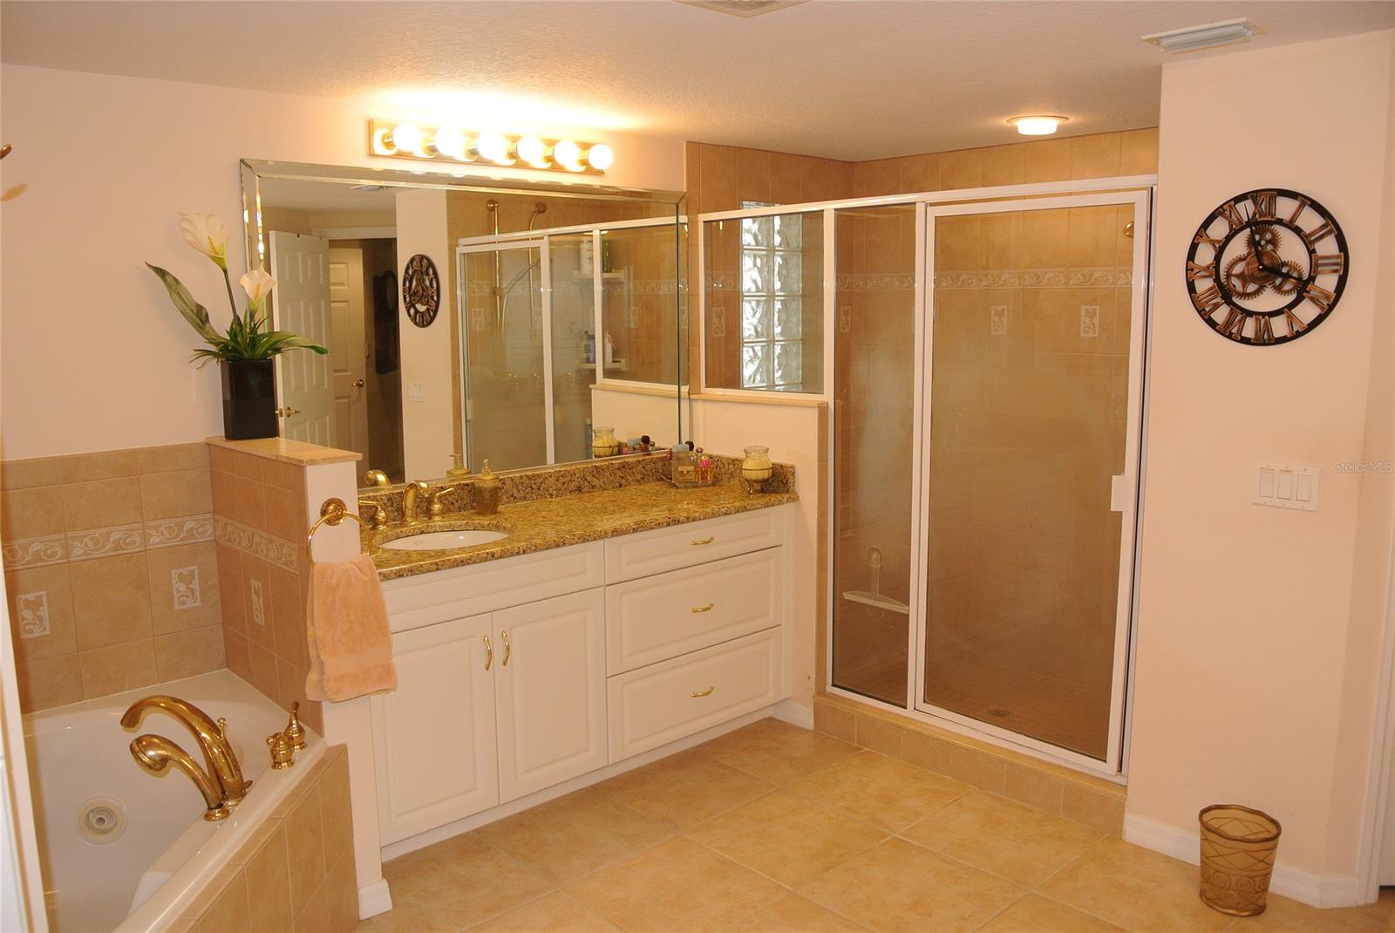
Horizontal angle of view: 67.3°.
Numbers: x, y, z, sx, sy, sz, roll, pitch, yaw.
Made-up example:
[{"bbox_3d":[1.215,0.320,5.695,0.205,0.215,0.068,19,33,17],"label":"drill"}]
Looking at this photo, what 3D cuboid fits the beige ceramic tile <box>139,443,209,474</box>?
[{"bbox_3d":[-1.504,-0.022,3.012,0.188,0.073,0.010,-8,10,-42],"label":"beige ceramic tile"}]

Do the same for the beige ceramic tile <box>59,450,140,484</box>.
[{"bbox_3d":[-1.645,-0.002,2.884,0.195,0.073,0.010,-8,10,-42],"label":"beige ceramic tile"}]

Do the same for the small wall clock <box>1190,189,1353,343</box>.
[{"bbox_3d":[1.527,-0.536,2.823,0.405,0.410,0.030,8,12,44],"label":"small wall clock"}]

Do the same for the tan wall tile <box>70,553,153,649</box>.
[{"bbox_3d":[-1.638,0.375,2.935,0.195,0.251,0.010,-8,10,-42],"label":"tan wall tile"}]

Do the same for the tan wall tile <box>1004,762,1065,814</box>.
[{"bbox_3d":[1.066,1.022,3.317,0.012,0.122,0.205,-8,11,-42],"label":"tan wall tile"}]

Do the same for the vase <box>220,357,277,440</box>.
[{"bbox_3d":[-1.346,-0.203,3.124,0.131,0.235,0.090,-8,12,-40],"label":"vase"}]

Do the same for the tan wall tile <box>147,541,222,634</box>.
[{"bbox_3d":[-1.483,0.350,3.030,0.200,0.255,0.012,-8,11,-42],"label":"tan wall tile"}]

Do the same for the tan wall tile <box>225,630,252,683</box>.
[{"bbox_3d":[-1.355,0.553,3.079,0.010,0.138,0.197,-7,10,-43],"label":"tan wall tile"}]

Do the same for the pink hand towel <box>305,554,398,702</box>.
[{"bbox_3d":[-0.848,0.392,2.556,0.200,0.355,0.080,-8,11,-42],"label":"pink hand towel"}]

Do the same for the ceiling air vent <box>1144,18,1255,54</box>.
[{"bbox_3d":[1.298,-1.084,2.681,0.175,0.040,0.255,-9,11,-42],"label":"ceiling air vent"}]

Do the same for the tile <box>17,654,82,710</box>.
[{"bbox_3d":[-1.779,0.588,2.830,0.197,0.137,0.010,-8,10,-42],"label":"tile"}]

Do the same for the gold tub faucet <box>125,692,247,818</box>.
[{"bbox_3d":[-1.102,0.612,2.233,0.265,0.240,0.140,0,7,0],"label":"gold tub faucet"}]

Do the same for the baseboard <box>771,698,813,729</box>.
[{"bbox_3d":[0.385,0.992,4.224,0.212,0.090,0.015,8,12,44],"label":"baseboard"}]

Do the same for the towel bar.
[{"bbox_3d":[-0.868,0.169,2.527,0.160,0.175,0.065,-8,11,-42],"label":"towel bar"}]

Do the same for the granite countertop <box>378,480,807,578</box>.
[{"bbox_3d":[-0.472,0.178,3.567,1.762,0.040,0.608,-8,10,-42],"label":"granite countertop"}]

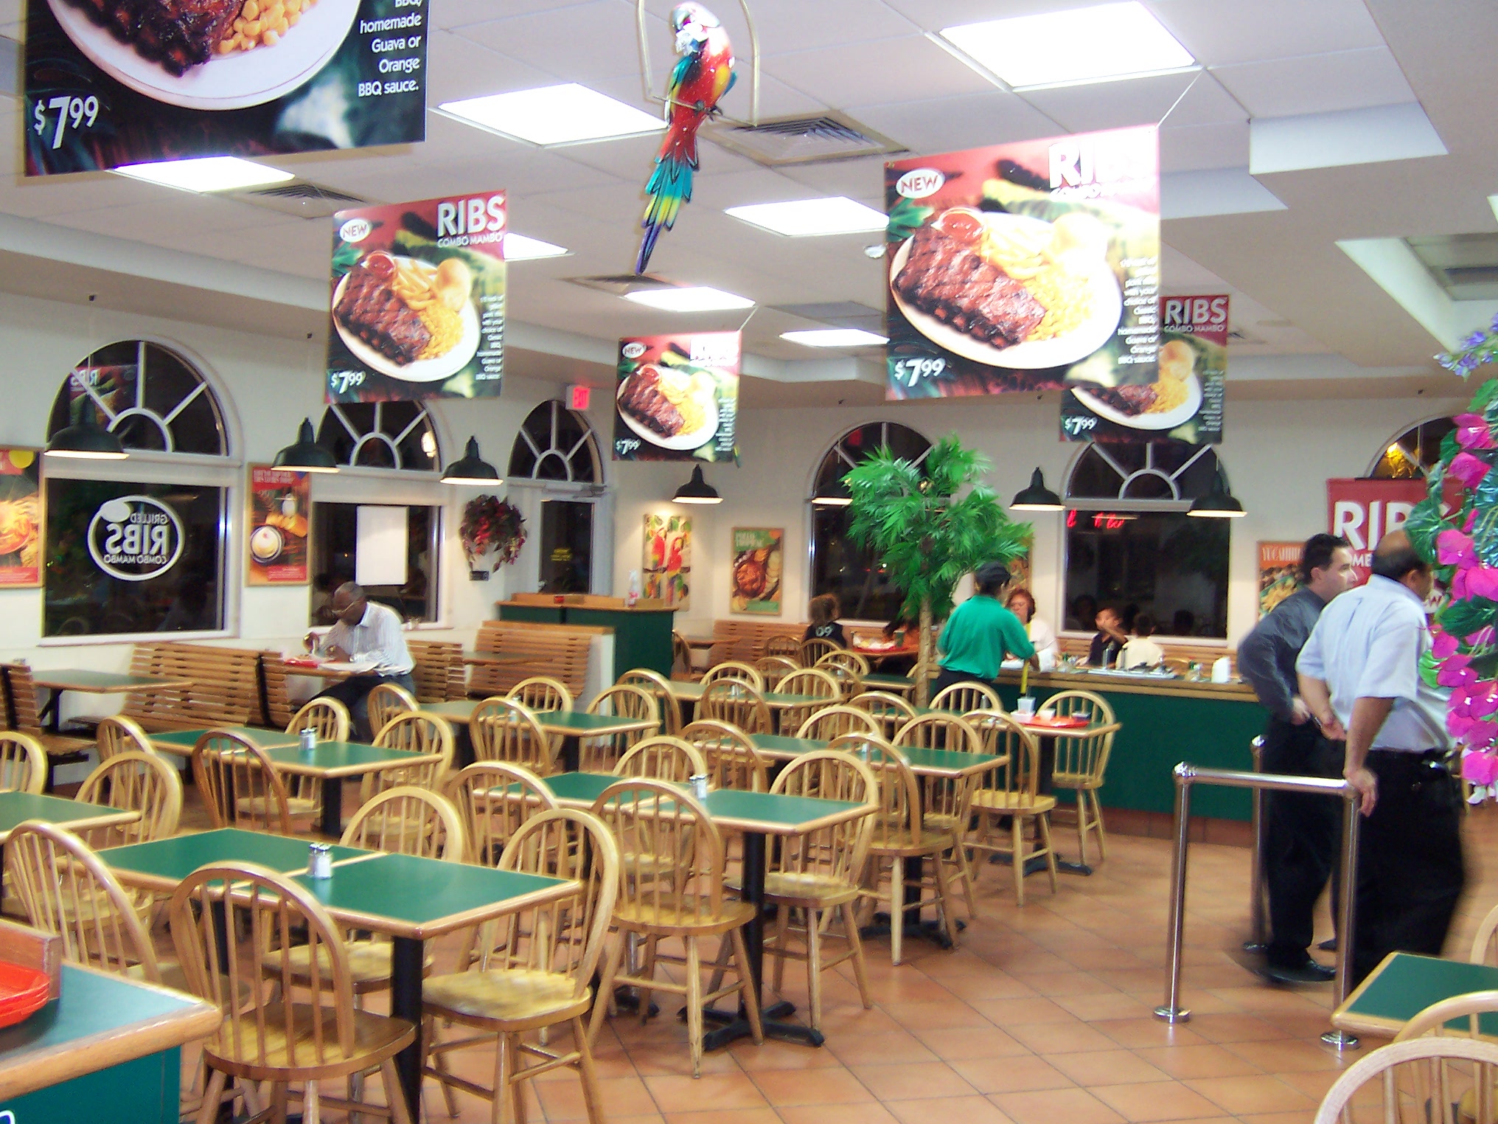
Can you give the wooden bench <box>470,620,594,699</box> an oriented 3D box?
[{"bbox_3d":[-1.724,0.954,11.347,1.050,0.900,0.580,2,1,30],"label":"wooden bench"}]

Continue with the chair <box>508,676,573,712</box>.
[{"bbox_3d":[-1.260,1.073,8.178,0.440,0.915,0.480,2,1,31],"label":"chair"}]

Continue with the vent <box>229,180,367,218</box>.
[{"bbox_3d":[-1.931,-1.591,6.724,0.570,0.070,0.570,2,1,30],"label":"vent"}]

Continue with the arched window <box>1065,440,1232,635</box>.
[{"bbox_3d":[3.272,-0.283,12.805,1.383,1.843,0.100,2,1,31],"label":"arched window"}]

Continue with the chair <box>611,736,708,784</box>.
[{"bbox_3d":[-0.473,1.132,5.814,0.440,0.915,0.480,2,1,31],"label":"chair"}]

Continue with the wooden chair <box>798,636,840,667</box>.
[{"bbox_3d":[0.683,1.064,12.622,0.440,0.915,0.480,2,1,31],"label":"wooden chair"}]

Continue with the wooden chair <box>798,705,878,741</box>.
[{"bbox_3d":[0.283,1.080,6.973,0.440,0.890,0.470,2,1,30],"label":"wooden chair"}]

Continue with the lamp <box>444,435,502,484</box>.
[{"bbox_3d":[-2.006,-0.744,11.318,0.440,0.335,0.440,2,1,0],"label":"lamp"}]

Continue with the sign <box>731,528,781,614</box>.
[{"bbox_3d":[0.072,0.088,14.724,0.560,0.810,0.030,2,1,31],"label":"sign"}]

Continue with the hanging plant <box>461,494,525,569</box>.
[{"bbox_3d":[-1.944,-0.224,12.152,0.320,0.580,0.550,2,1,31],"label":"hanging plant"}]

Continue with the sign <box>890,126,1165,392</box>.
[{"bbox_3d":[0.826,-0.920,4.884,0.910,0.775,0.020,2,1,34],"label":"sign"}]

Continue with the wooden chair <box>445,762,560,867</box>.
[{"bbox_3d":[-0.728,1.078,5.193,0.440,0.890,0.470,2,1,30],"label":"wooden chair"}]

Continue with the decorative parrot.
[{"bbox_3d":[-0.144,-0.923,3.400,0.160,0.570,0.270,1,1,-38],"label":"decorative parrot"}]

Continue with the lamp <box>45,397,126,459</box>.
[{"bbox_3d":[-3.713,-0.744,8.724,0.404,0.320,0.404,2,1,31],"label":"lamp"}]

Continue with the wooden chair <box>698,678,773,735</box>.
[{"bbox_3d":[-0.041,1.095,8.774,0.460,0.900,0.500,2,1,34],"label":"wooden chair"}]

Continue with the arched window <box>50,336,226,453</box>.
[{"bbox_3d":[-3.752,-1.019,9.656,0.100,0.718,1.322,2,1,31],"label":"arched window"}]

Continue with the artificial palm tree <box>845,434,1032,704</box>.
[{"bbox_3d":[1.147,0.389,9.555,1.150,2.360,1.150,2,1,31],"label":"artificial palm tree"}]

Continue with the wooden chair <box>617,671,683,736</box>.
[{"bbox_3d":[-0.506,1.030,8.835,0.440,0.890,0.470,2,1,30],"label":"wooden chair"}]

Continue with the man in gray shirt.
[{"bbox_3d":[2.232,0.764,6.359,0.520,1.750,0.490,1,1,-25],"label":"man in gray shirt"}]

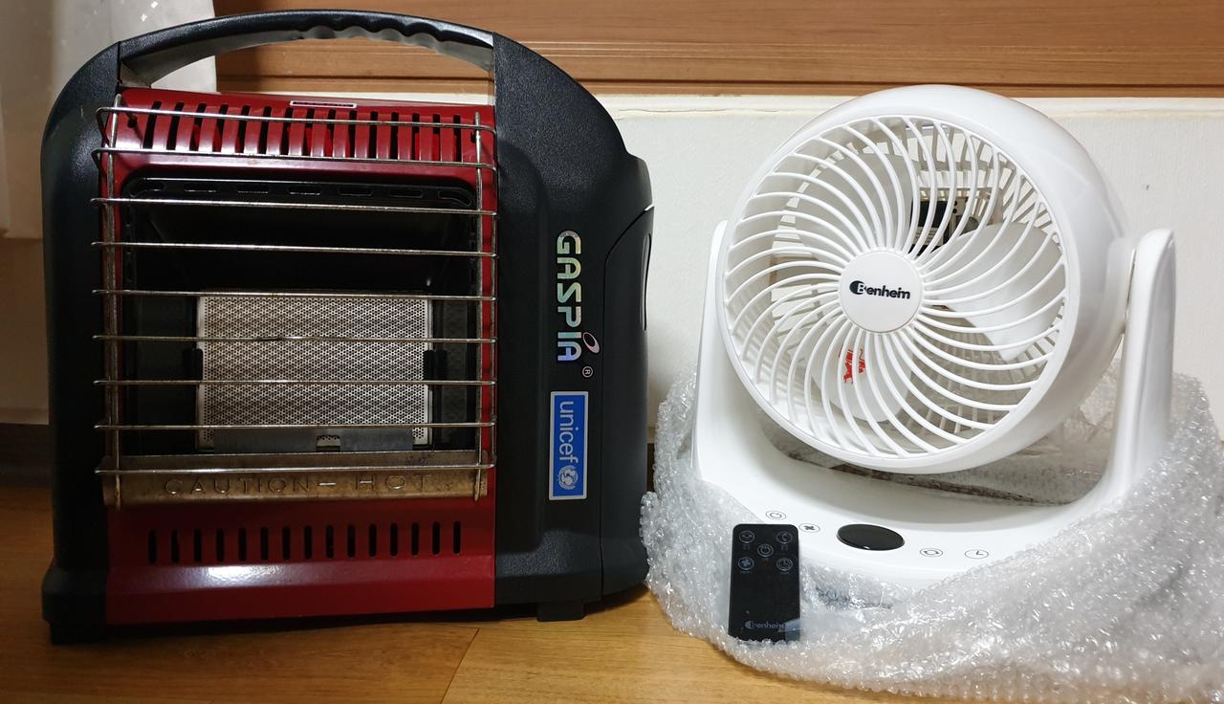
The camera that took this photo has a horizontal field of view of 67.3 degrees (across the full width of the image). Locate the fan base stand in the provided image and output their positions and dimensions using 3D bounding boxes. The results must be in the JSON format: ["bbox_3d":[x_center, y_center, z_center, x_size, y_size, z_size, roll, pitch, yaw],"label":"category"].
[{"bbox_3d":[0.198,0.030,0.649,0.312,0.238,0.235,8,9,29],"label":"fan base stand"}]

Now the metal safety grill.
[{"bbox_3d":[-0.169,-0.026,0.509,0.207,0.220,0.035,0,5,-10],"label":"metal safety grill"}]

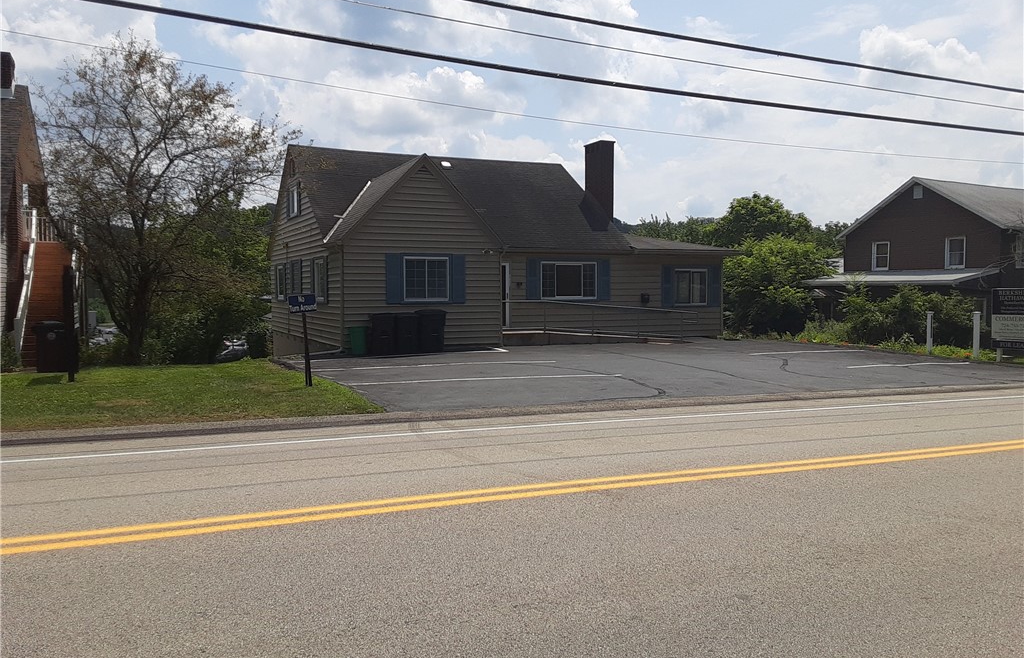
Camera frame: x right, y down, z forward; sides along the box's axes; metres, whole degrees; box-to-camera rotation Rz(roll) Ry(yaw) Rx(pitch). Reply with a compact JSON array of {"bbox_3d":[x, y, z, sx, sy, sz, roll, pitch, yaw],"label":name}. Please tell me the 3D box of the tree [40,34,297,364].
[{"bbox_3d":[-9.576,-3.607,22.536,7.300,9.300,7.000,-2,3,-26],"label":"tree"}]

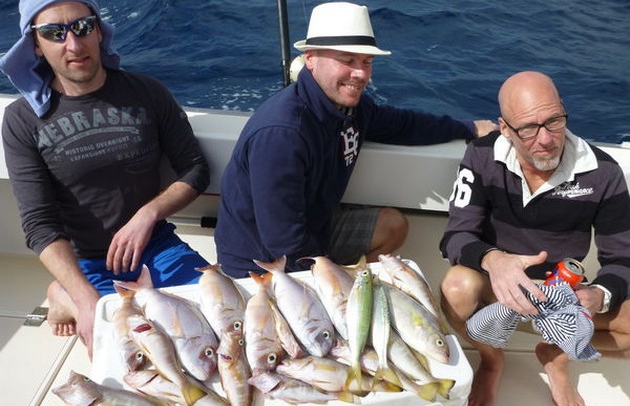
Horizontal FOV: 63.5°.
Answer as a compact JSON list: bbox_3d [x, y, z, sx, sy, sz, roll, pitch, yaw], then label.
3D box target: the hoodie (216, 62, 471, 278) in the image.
[{"bbox_3d":[0.099,-0.063,1.522,0.430,0.589,0.760,30,41,32],"label":"hoodie"}]

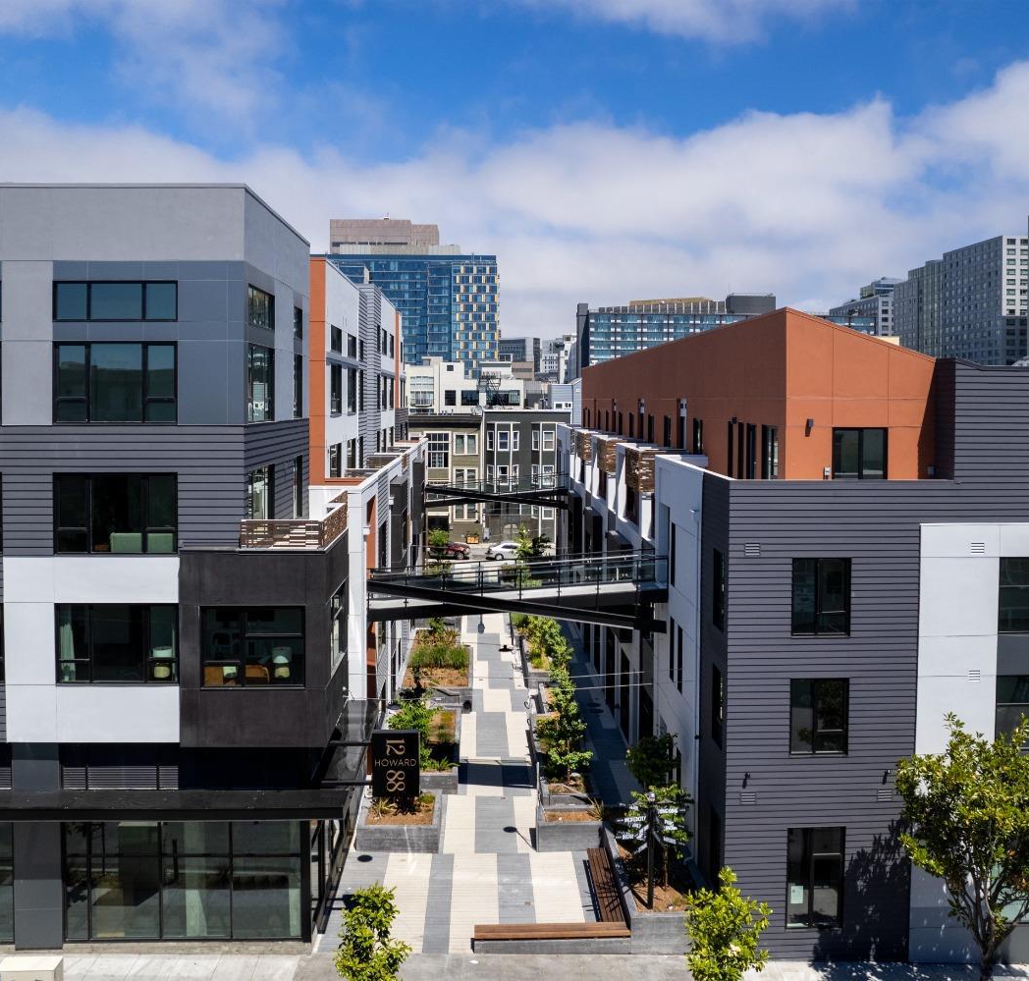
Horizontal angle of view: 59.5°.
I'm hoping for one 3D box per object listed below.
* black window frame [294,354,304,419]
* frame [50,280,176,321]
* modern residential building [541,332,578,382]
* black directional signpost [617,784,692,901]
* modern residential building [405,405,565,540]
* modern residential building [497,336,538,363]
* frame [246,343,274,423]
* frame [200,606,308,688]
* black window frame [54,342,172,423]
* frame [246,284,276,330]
[{"bbox_3d":[-6.564,-3.155,27.400,0.140,1.920,1.450,0,4,-2],"label":"black window frame"},{"bbox_3d":[-9.320,-4.420,21.000,2.920,0.980,0.140,0,4,-2],"label":"frame"},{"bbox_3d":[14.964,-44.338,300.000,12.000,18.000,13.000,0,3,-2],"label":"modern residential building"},{"bbox_3d":[3.281,8.450,21.200,1.750,2.750,1.400,0,3,-2],"label":"black directional signpost"},{"bbox_3d":[-2.609,-1.577,85.000,14.300,12.100,11.000,0,4,-2],"label":"modern residential building"},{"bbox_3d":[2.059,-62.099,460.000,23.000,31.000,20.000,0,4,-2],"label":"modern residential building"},{"bbox_3d":[-6.392,-2.699,22.800,0.140,1.900,2.750,0,4,-2],"label":"frame"},{"bbox_3d":[-5.872,3.537,20.248,2.379,1.875,0.160,0,3,-2],"label":"frame"},{"bbox_3d":[-8.985,-2.429,20.245,2.765,1.842,0.160,0,3,-2],"label":"black window frame"},{"bbox_3d":[-6.392,-4.595,22.800,0.140,0.970,2.750,0,4,-2],"label":"frame"}]

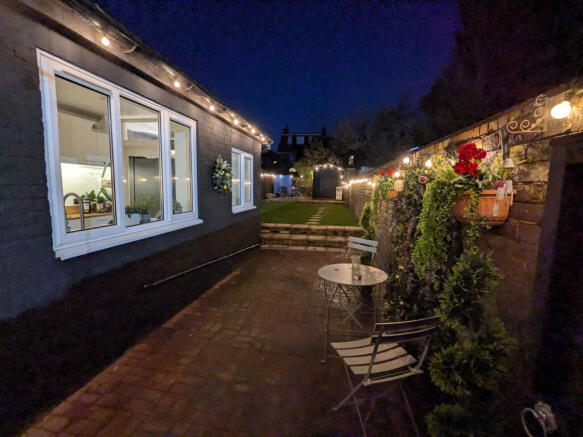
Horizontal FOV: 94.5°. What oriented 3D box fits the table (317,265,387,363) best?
[{"bbox_3d":[0.532,0.840,2.428,0.605,0.715,0.605,1,7,0],"label":"table"}]

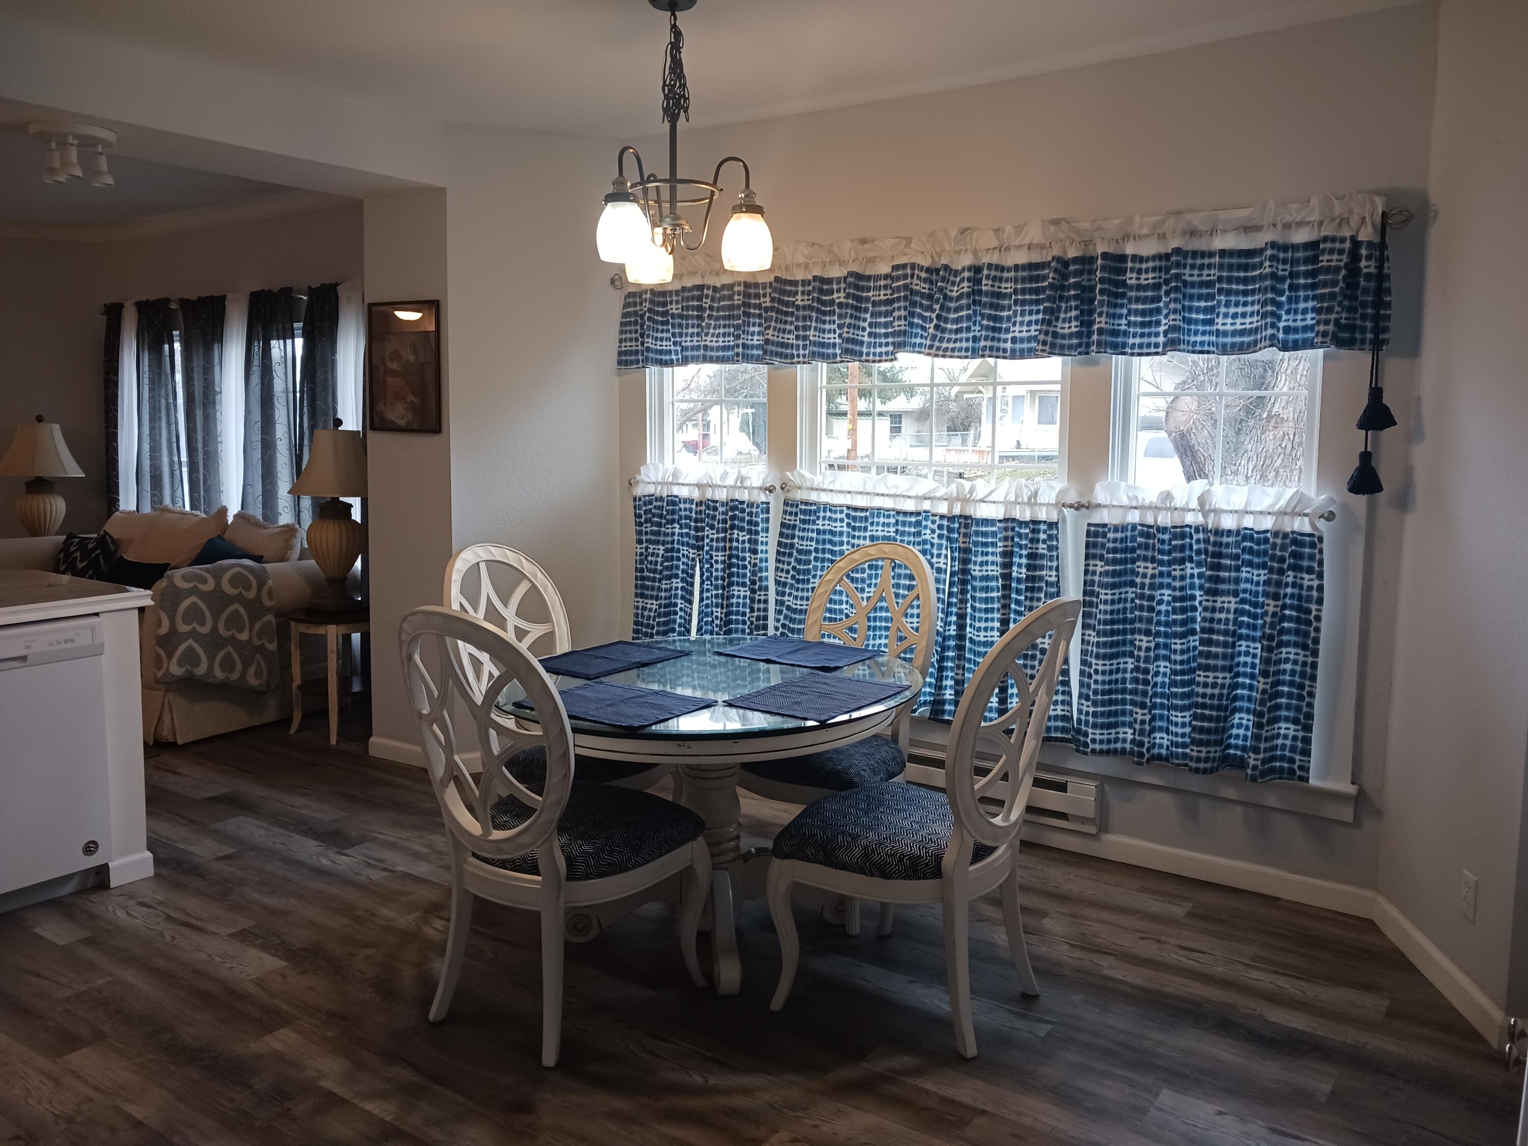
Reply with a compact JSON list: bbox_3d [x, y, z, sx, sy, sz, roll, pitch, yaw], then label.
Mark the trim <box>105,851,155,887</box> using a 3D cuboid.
[{"bbox_3d":[-1.989,0.924,3.737,0.030,0.083,0.140,6,8,35],"label":"trim"}]

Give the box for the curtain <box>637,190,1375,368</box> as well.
[{"bbox_3d":[0.595,-0.964,4.202,2.930,0.435,0.110,6,8,35],"label":"curtain"}]

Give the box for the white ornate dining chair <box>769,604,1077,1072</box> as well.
[{"bbox_3d":[0.417,0.563,2.979,0.650,1.066,0.540,5,8,33],"label":"white ornate dining chair"}]

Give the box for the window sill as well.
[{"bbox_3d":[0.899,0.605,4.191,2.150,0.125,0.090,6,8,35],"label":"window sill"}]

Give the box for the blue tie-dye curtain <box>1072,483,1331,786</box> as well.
[{"bbox_3d":[1.360,0.180,3.801,0.776,0.917,0.080,5,8,36],"label":"blue tie-dye curtain"}]

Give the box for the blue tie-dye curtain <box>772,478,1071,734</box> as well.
[{"bbox_3d":[0.549,0.101,4.364,1.210,0.910,0.080,6,8,35],"label":"blue tie-dye curtain"}]

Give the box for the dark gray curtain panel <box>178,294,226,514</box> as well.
[{"bbox_3d":[-3.154,-0.487,6.722,0.454,2.115,0.090,5,8,34],"label":"dark gray curtain panel"}]

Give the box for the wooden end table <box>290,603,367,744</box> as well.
[{"bbox_3d":[-2.006,0.478,5.661,0.480,0.580,0.480,1,6,0],"label":"wooden end table"}]

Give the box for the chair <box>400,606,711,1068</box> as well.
[{"bbox_3d":[-0.525,0.557,2.911,0.560,1.050,0.630,5,8,30],"label":"chair"}]

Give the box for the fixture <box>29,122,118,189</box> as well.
[{"bbox_3d":[-2.926,-1.755,5.063,0.322,0.230,0.322,1,6,0],"label":"fixture"}]

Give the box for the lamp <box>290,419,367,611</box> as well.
[{"bbox_3d":[-1.966,-0.260,5.499,0.450,0.880,0.450,-1,7,-20],"label":"lamp"}]

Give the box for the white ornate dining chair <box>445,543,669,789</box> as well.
[{"bbox_3d":[-0.649,0.466,3.677,0.630,1.050,0.560,6,8,37],"label":"white ornate dining chair"}]

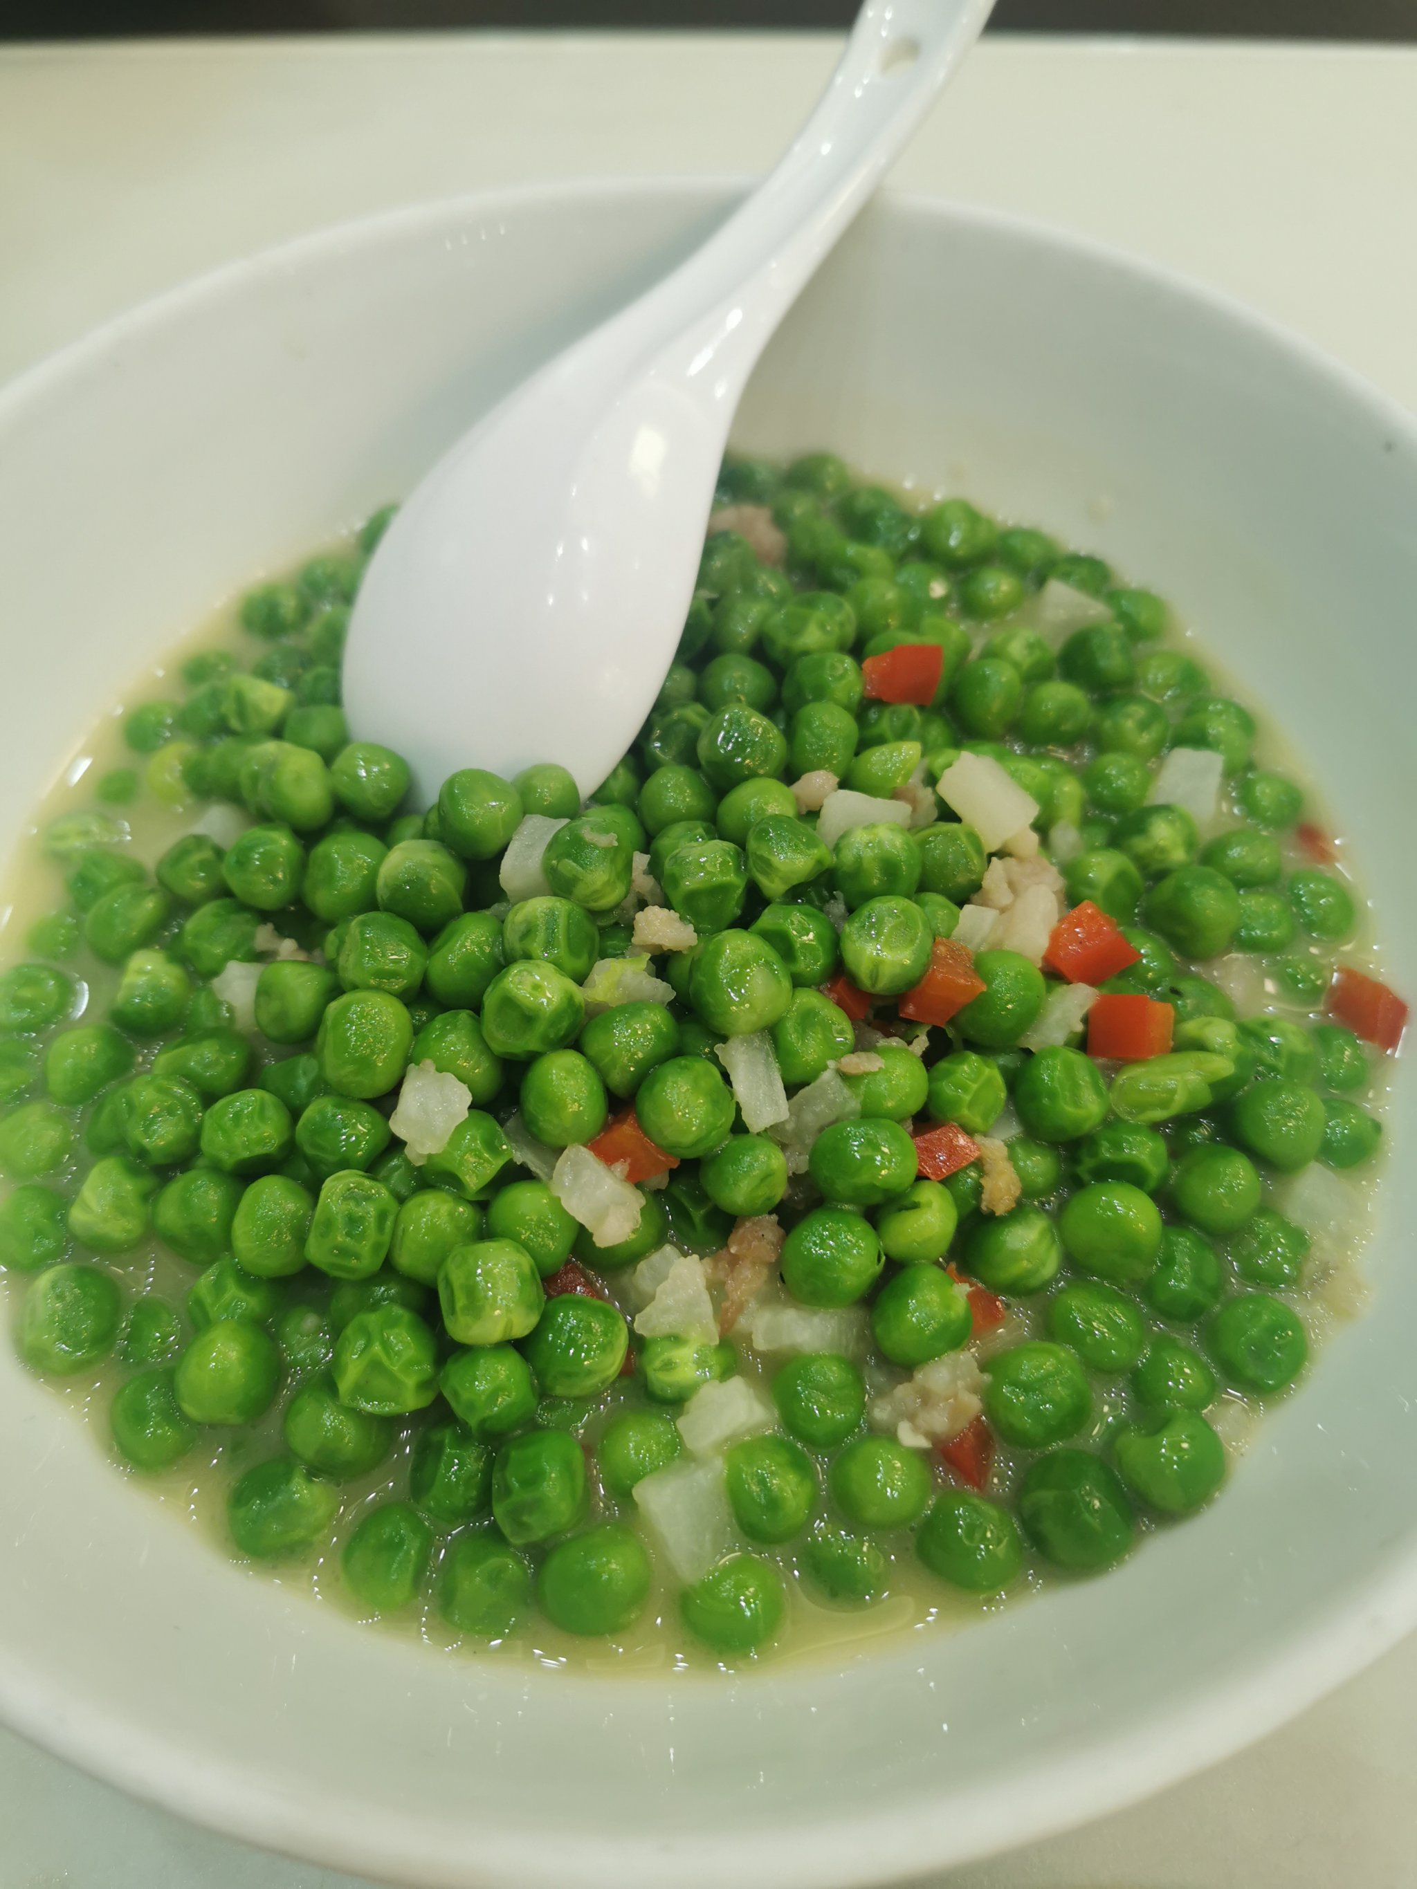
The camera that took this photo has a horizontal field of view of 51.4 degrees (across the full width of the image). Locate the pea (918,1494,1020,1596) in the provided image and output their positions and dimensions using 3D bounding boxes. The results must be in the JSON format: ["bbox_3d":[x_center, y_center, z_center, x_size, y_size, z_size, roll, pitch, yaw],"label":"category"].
[{"bbox_3d":[0.024,0.054,0.134,0.009,0.009,0.009,-1,58,0],"label":"pea"}]

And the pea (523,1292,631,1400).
[{"bbox_3d":[-0.012,0.035,0.129,0.009,0.009,0.009,-1,58,0],"label":"pea"}]

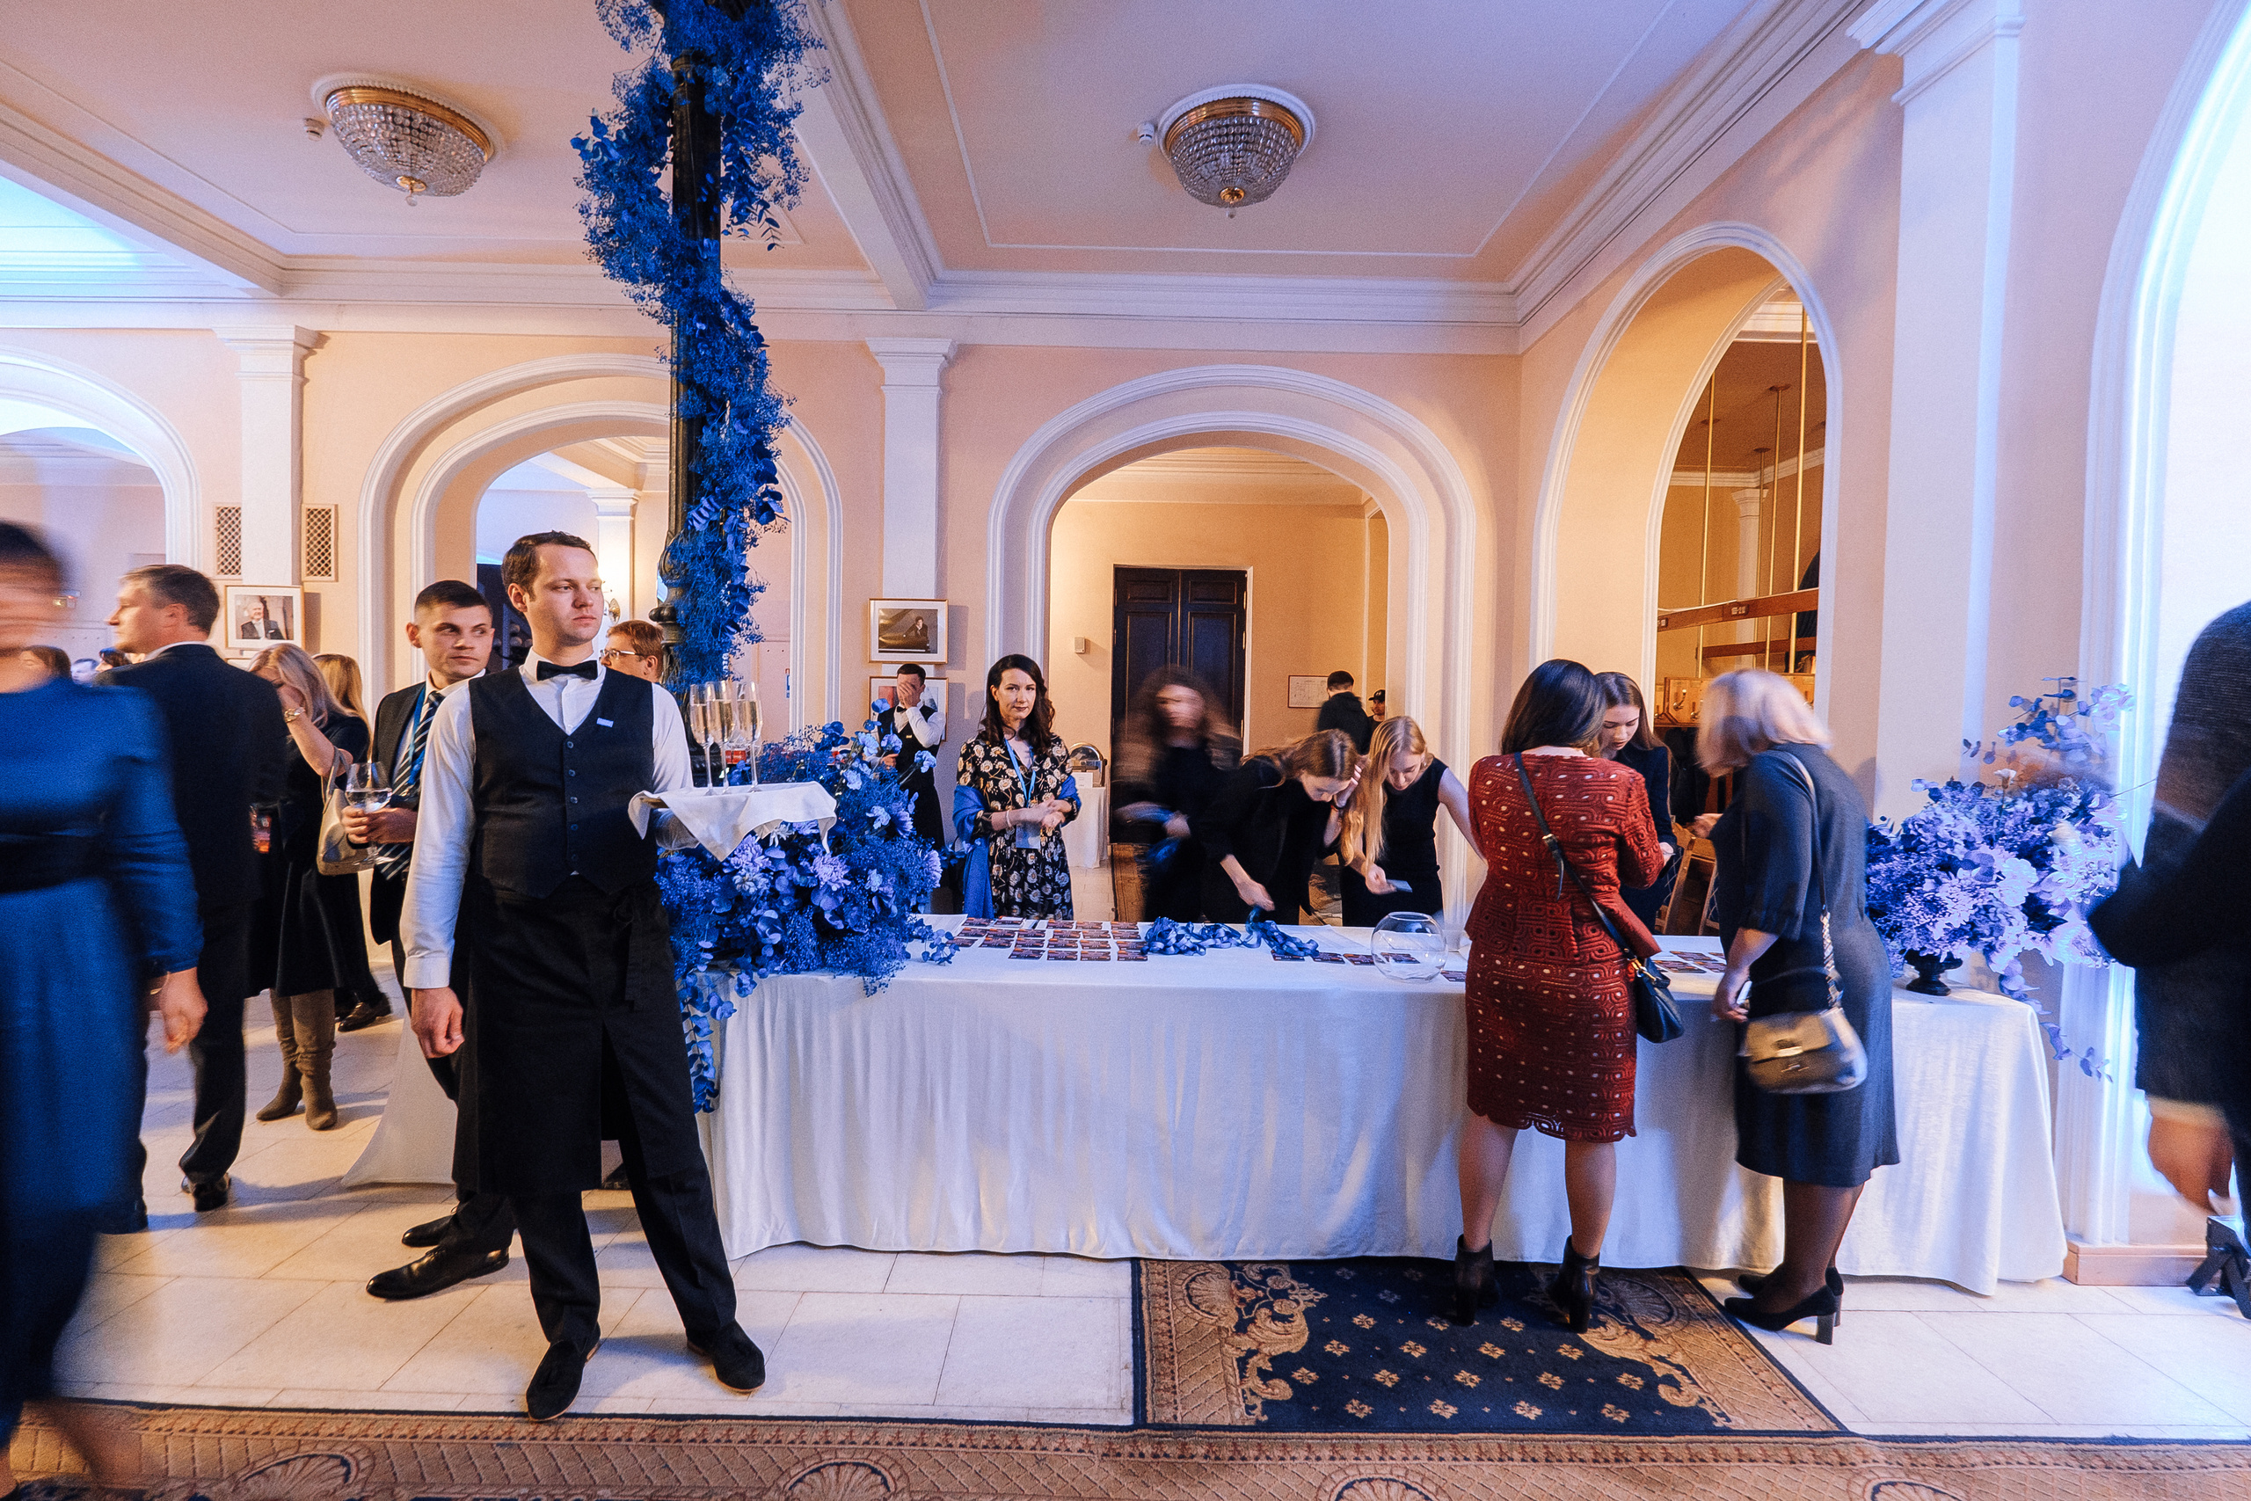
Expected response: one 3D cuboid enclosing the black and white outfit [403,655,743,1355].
[{"bbox_3d":[-1.130,0.548,1.995,0.600,1.500,0.360,0,3,-27],"label":"black and white outfit"}]

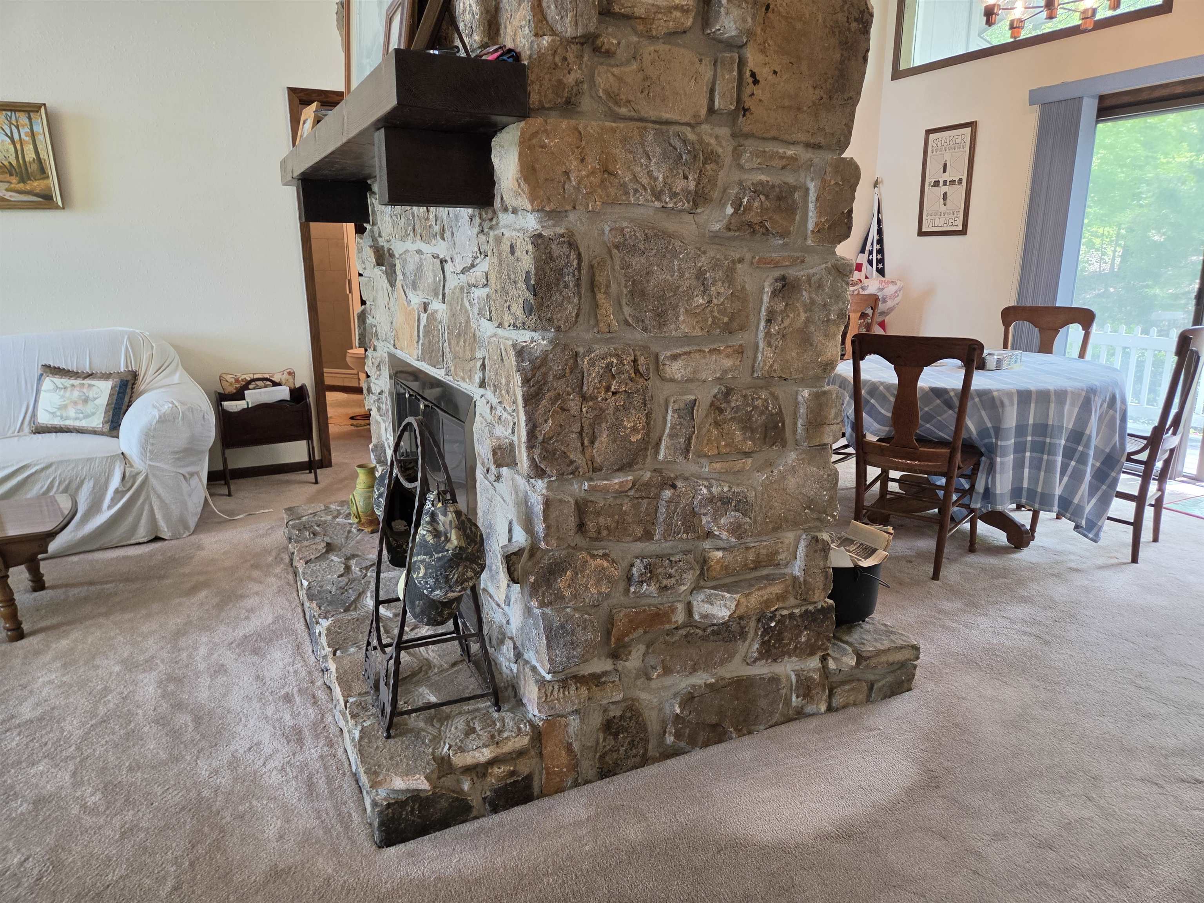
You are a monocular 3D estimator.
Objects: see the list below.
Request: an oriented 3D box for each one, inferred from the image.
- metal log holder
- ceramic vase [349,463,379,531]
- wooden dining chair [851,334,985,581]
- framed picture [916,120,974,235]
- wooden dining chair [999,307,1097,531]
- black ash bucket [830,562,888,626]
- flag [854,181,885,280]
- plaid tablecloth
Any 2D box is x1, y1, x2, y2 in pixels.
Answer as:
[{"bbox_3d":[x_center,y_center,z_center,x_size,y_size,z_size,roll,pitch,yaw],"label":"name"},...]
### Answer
[{"bbox_3d":[-0.458,0.269,2.025,0.300,0.755,0.335,-7,15,-26],"label":"metal log holder"},{"bbox_3d":[-0.979,0.193,3.339,0.125,0.275,0.140,-7,15,-26],"label":"ceramic vase"},{"bbox_3d":[1.325,-0.019,3.336,0.485,0.955,0.520,10,17,36],"label":"wooden dining chair"},{"bbox_3d":[2.478,-1.945,5.762,0.025,0.765,0.450,-7,15,-26],"label":"framed picture"},{"bbox_3d":[2.407,-0.309,4.513,0.485,0.960,0.520,10,17,35],"label":"wooden dining chair"},{"bbox_3d":[0.756,0.412,2.569,0.275,0.210,0.270,0,14,0],"label":"black ash bucket"},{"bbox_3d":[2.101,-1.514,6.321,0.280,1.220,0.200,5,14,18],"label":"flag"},{"bbox_3d":[1.856,-0.111,3.997,1.250,0.650,1.650,10,17,36],"label":"plaid tablecloth"}]

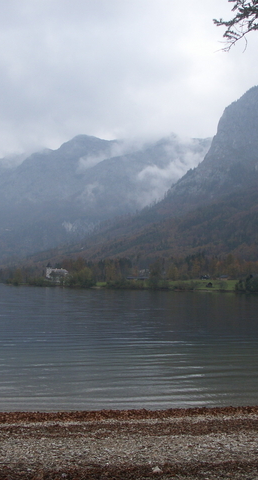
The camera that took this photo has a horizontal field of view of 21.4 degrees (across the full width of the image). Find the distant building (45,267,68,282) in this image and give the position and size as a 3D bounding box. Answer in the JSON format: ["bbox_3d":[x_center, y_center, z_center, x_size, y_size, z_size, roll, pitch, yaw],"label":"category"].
[{"bbox_3d":[-76.305,35.995,720.000,23.000,17.500,15.000,2,-4,-6],"label":"distant building"}]

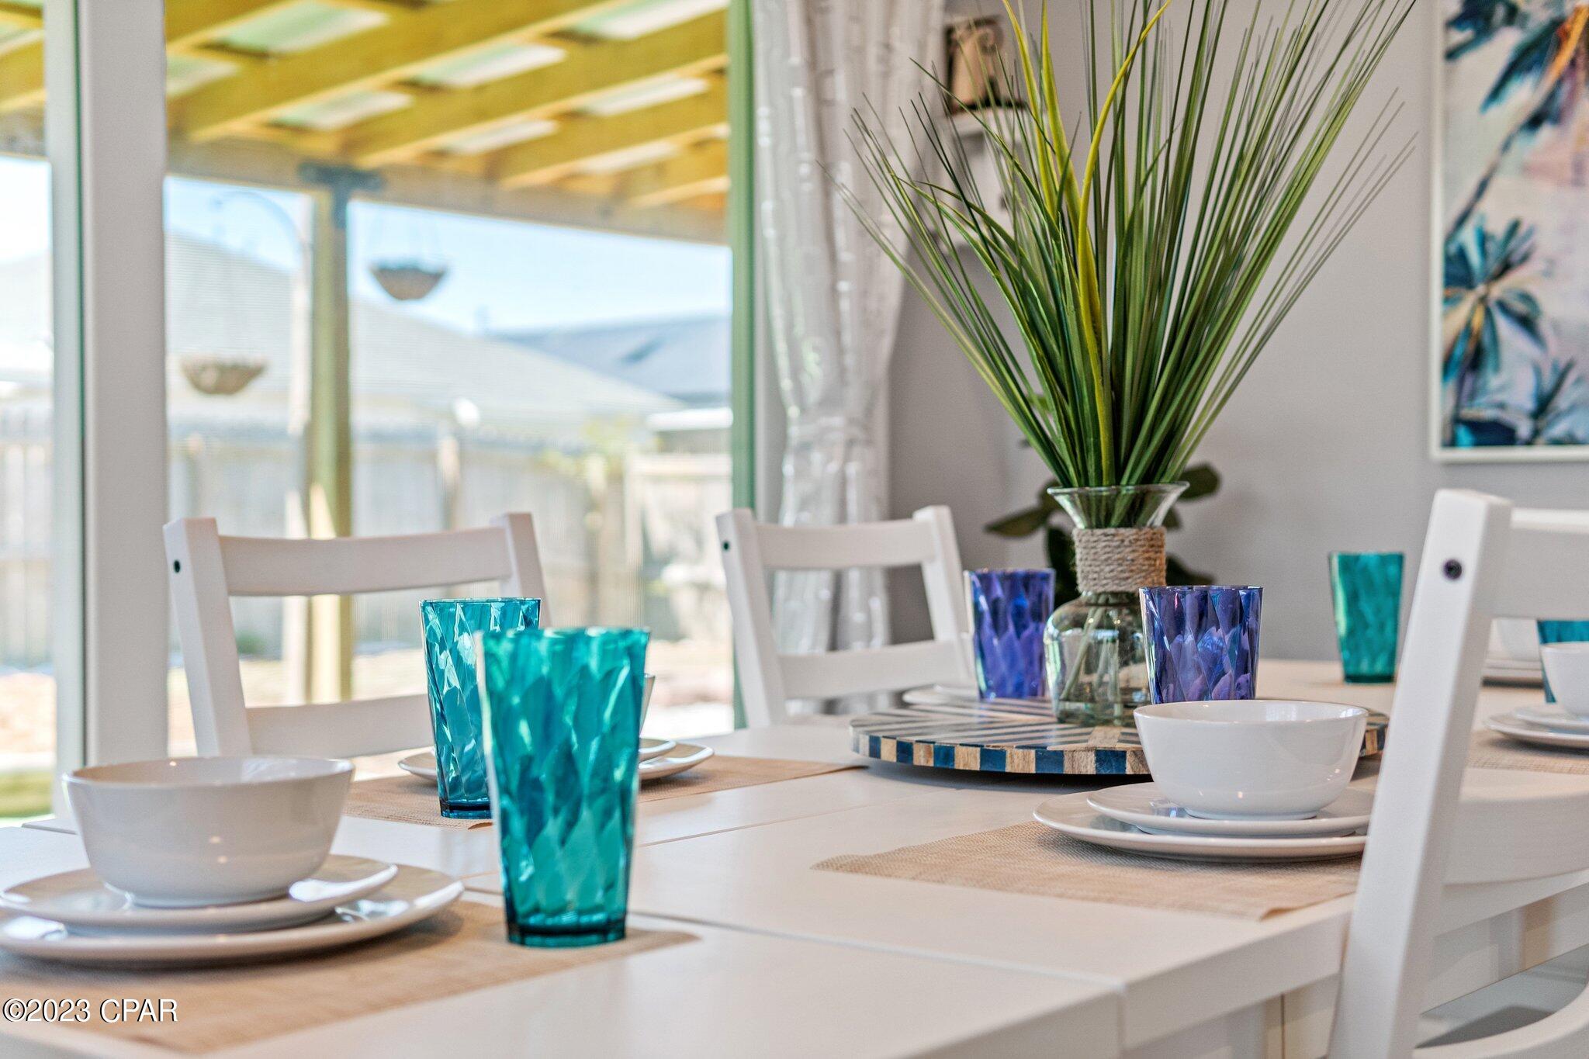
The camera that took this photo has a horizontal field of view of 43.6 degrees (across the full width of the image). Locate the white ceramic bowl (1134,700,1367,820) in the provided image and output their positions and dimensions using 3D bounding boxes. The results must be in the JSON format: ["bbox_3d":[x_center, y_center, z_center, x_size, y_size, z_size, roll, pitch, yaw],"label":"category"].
[{"bbox_3d":[0.313,0.159,1.362,0.155,0.068,0.155,-1,0,0],"label":"white ceramic bowl"}]

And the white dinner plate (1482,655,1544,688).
[{"bbox_3d":[0.982,0.178,2.554,0.270,0.022,0.270,-1,0,0],"label":"white dinner plate"}]

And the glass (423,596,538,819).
[{"bbox_3d":[-0.234,0.133,1.491,0.089,0.160,0.089,-1,0,0],"label":"glass"}]

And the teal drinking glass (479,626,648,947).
[{"bbox_3d":[-0.121,0.135,1.050,0.089,0.160,0.089,-1,0,0],"label":"teal drinking glass"}]

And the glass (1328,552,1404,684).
[{"bbox_3d":[0.727,0.113,2.518,0.089,0.160,0.089,-1,0,0],"label":"glass"}]

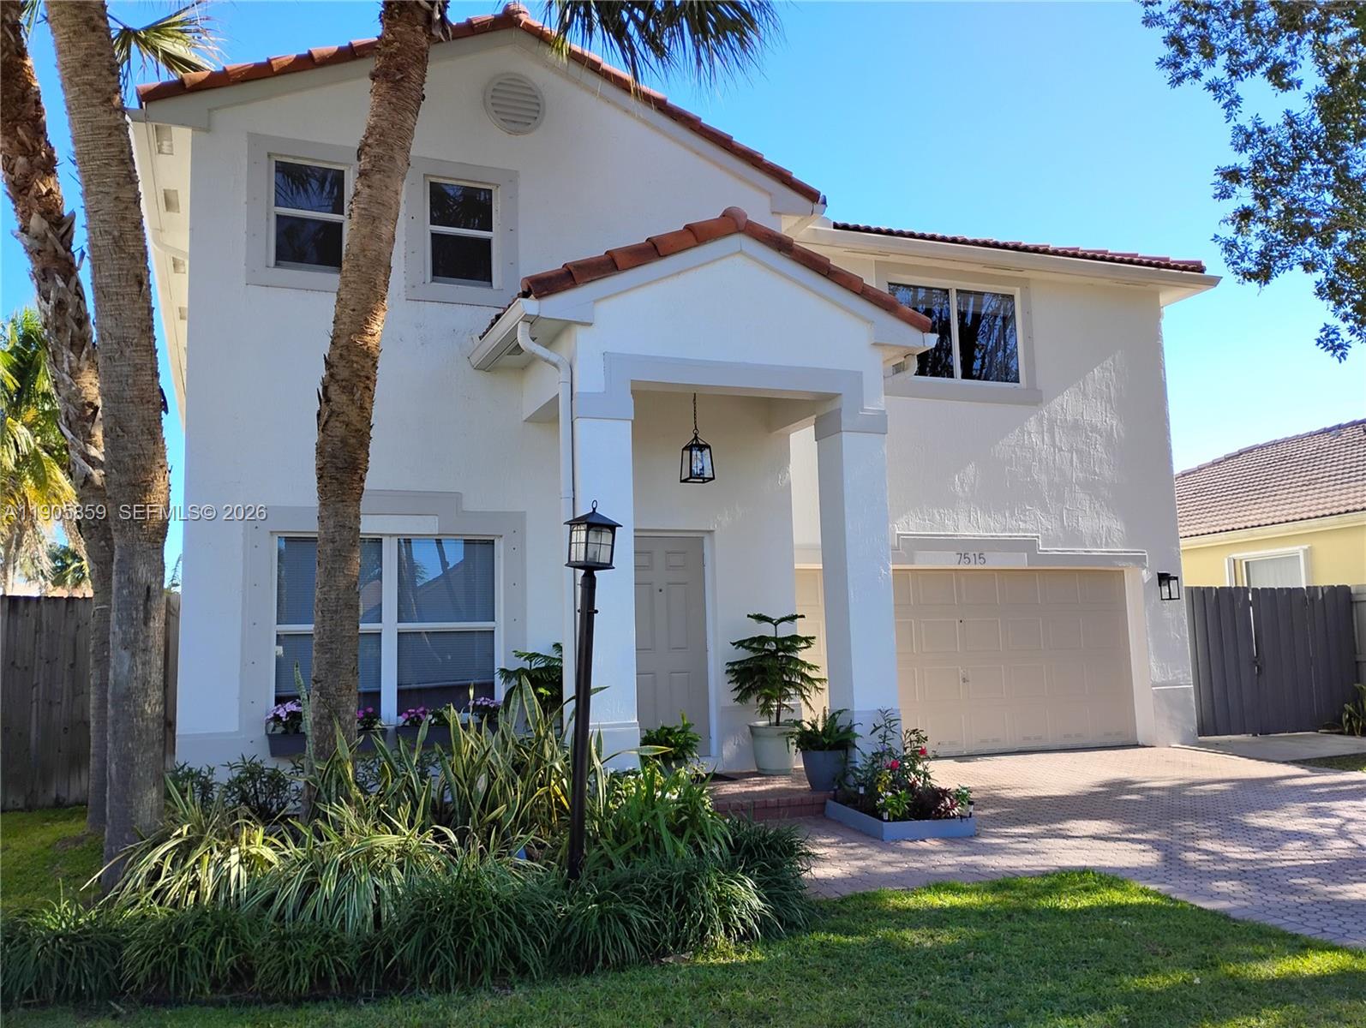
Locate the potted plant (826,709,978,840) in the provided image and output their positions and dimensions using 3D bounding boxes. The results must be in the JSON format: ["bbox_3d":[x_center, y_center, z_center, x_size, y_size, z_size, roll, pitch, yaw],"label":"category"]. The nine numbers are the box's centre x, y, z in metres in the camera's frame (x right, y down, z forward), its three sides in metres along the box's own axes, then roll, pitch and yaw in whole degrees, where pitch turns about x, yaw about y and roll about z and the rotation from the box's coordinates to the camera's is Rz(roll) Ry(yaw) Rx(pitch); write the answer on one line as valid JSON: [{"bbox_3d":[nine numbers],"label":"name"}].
[{"bbox_3d":[1.566,1.864,8.144,0.740,0.850,1.100,0,-7,-11],"label":"potted plant"}]

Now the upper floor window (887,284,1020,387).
[{"bbox_3d":[3.175,-2.117,12.857,1.865,1.180,0.120,1,-7,-23],"label":"upper floor window"}]

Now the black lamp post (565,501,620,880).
[{"bbox_3d":[-0.557,0.994,6.195,0.230,2.165,0.230,8,-10,-33],"label":"black lamp post"}]

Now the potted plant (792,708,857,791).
[{"bbox_3d":[1.155,1.896,8.950,0.500,0.630,0.480,-2,-6,0],"label":"potted plant"}]

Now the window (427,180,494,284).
[{"bbox_3d":[-1.938,-2.481,9.754,0.621,0.944,0.120,1,-7,-23],"label":"window"}]

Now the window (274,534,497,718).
[{"bbox_3d":[-2.420,0.944,9.125,1.831,1.566,0.120,1,-7,-23],"label":"window"}]

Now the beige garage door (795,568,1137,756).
[{"bbox_3d":[3.238,1.711,12.679,4.860,2.130,0.100,1,-7,-23],"label":"beige garage door"}]

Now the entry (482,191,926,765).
[{"bbox_3d":[0.212,-0.025,9.352,3.640,4.700,1.780,1,-7,-23],"label":"entry"}]

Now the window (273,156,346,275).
[{"bbox_3d":[-3.126,-2.493,9.259,0.641,0.953,0.120,1,-7,-23],"label":"window"}]

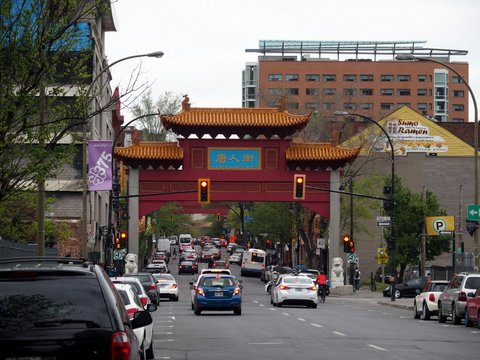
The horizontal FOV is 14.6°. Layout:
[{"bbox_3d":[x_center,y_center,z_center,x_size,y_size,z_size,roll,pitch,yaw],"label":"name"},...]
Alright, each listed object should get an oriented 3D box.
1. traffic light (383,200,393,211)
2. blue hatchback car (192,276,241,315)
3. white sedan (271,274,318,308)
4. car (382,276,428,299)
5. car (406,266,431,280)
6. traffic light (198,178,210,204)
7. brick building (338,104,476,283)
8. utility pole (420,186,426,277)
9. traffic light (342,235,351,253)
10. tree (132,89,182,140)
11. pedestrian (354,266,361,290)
[{"bbox_3d":[7.300,1.250,92.500,0.420,0.480,0.340,0,-3,2],"label":"traffic light"},{"bbox_3d":[-0.837,4.285,70.547,1.700,1.510,3.900,0,-3,-2],"label":"blue hatchback car"},{"bbox_3d":[2.360,4.860,82.300,1.780,1.440,4.550,0,-3,-2],"label":"white sedan"},{"bbox_3d":[11.400,6.920,120.500,4.350,1.420,1.760,1,-3,-6],"label":"car"},{"bbox_3d":[13.462,7.292,140.000,1.800,1.550,4.400,0,-3,-2],"label":"car"},{"bbox_3d":[-1.792,0.586,94.500,0.580,1.270,0.320,0,-3,-2],"label":"traffic light"},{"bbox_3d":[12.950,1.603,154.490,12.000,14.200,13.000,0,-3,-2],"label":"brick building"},{"bbox_3d":[11.383,3.811,116.000,0.280,6.800,0.280,0,-3,-2],"label":"utility pole"},{"bbox_3d":[6.700,4.012,117.000,0.370,1.050,0.340,0,-3,-2],"label":"traffic light"},{"bbox_3d":[-7.007,0.264,165.000,7.000,16.300,7.000,0,-3,-2],"label":"tree"},{"bbox_3d":[8.620,7.220,137.500,0.500,1.700,0.360,0,-3,0],"label":"pedestrian"}]

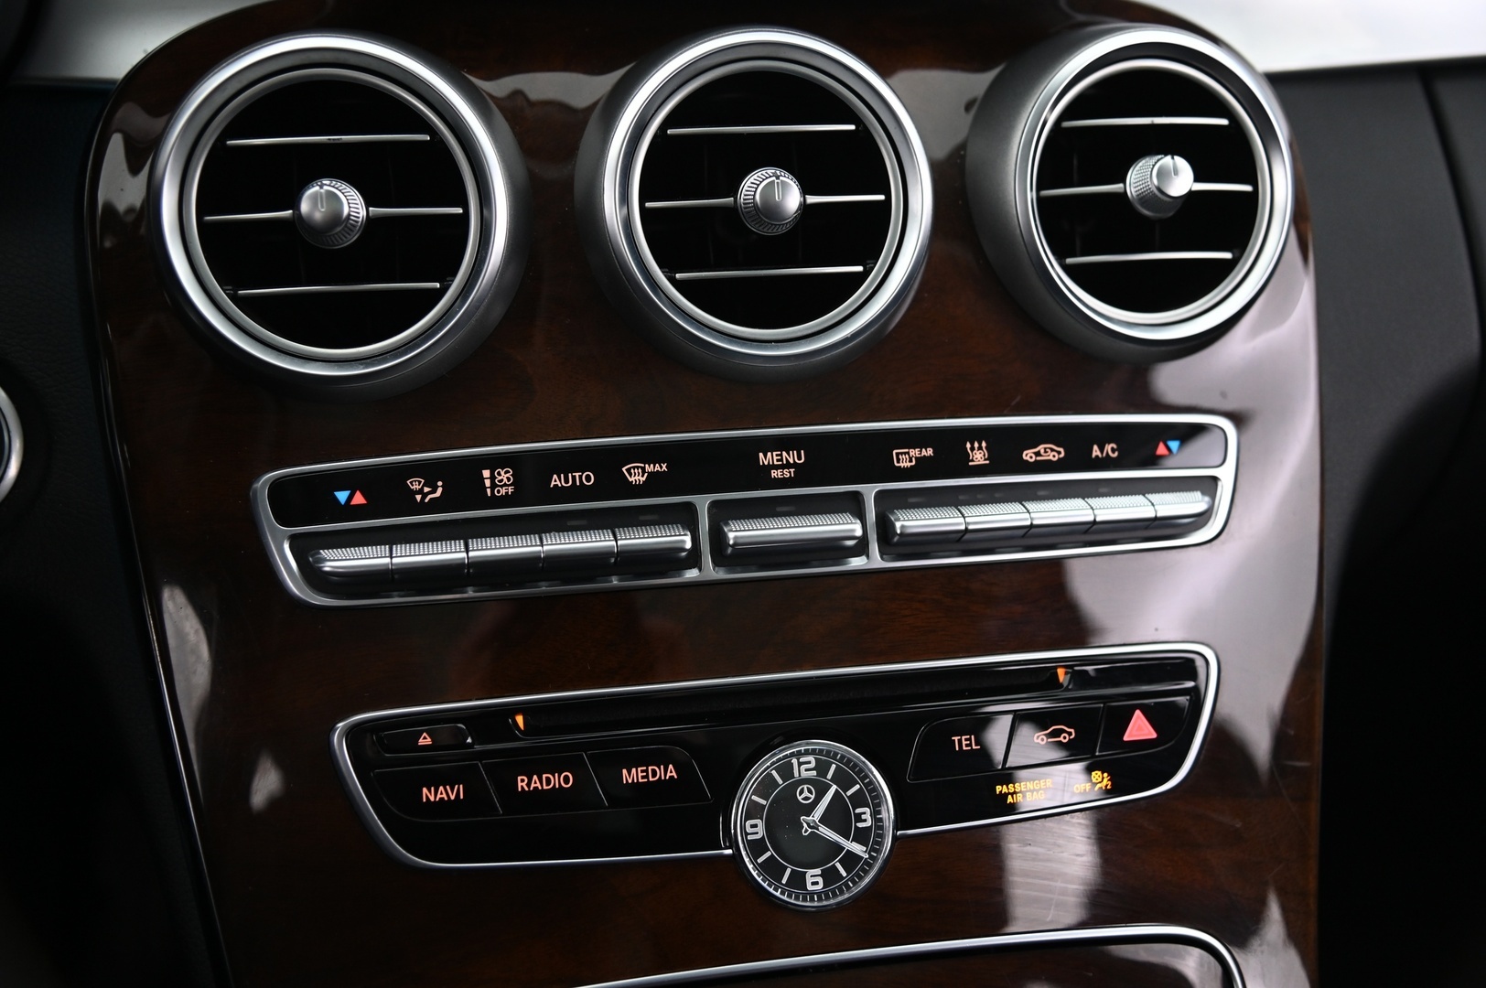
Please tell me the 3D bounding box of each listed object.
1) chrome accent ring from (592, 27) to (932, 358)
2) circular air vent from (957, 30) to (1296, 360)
[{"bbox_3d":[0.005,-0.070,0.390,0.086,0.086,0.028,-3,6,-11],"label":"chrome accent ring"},{"bbox_3d":[0.100,-0.076,0.414,0.086,0.086,0.029,-5,5,-16],"label":"circular air vent"}]

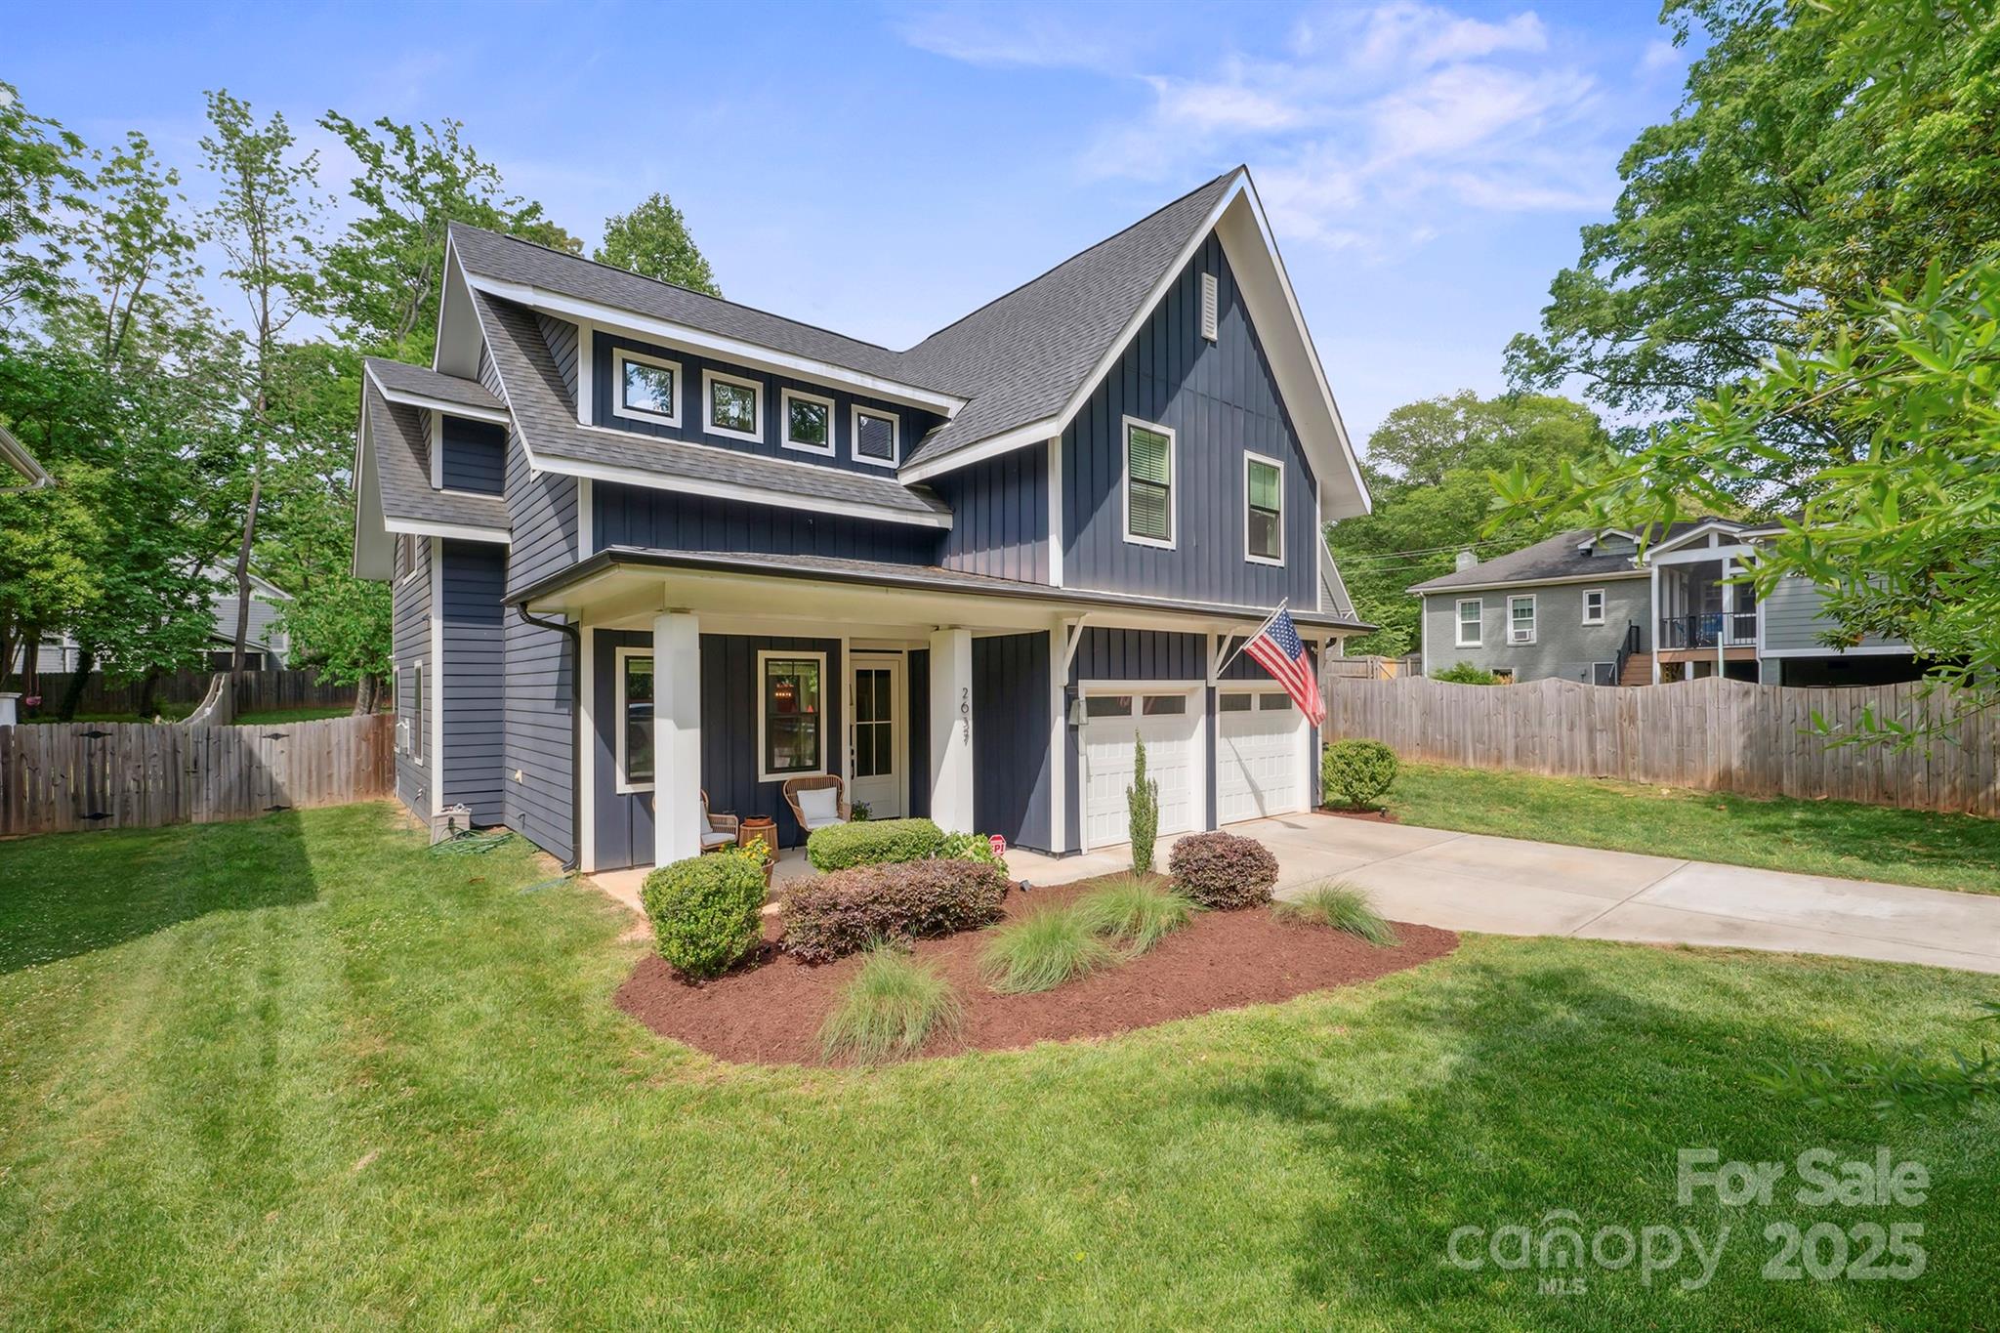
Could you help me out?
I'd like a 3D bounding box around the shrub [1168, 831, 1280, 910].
[{"bbox_3d":[2.235,2.029,8.383,1.080,0.730,1.030,0,-1,0],"label":"shrub"}]

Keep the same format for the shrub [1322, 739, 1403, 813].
[{"bbox_3d":[6.292,1.872,14.442,1.270,1.240,1.270,1,-2,-40],"label":"shrub"}]

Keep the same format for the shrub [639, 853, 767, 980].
[{"bbox_3d":[-2.306,1.928,6.519,0.920,0.900,0.920,1,-2,-40],"label":"shrub"}]

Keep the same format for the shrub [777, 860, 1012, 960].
[{"bbox_3d":[-0.867,2.072,7.341,1.920,0.630,0.880,1,-2,-40],"label":"shrub"}]

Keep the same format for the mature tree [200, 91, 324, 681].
[{"bbox_3d":[-27.437,-9.711,31.000,5.000,23.377,5.000,1,-2,-40],"label":"mature tree"}]

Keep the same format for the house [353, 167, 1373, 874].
[{"bbox_3d":[-3.608,-2.436,16.381,13.671,10.035,16.095,1,-2,-40],"label":"house"}]

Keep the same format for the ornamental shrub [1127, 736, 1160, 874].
[{"bbox_3d":[1.677,1.619,9.729,0.380,1.600,0.380,0,-1,0],"label":"ornamental shrub"}]

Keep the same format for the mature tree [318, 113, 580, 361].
[{"bbox_3d":[-21.812,-9.904,33.000,10.000,24.018,10.000,1,-2,-40],"label":"mature tree"}]

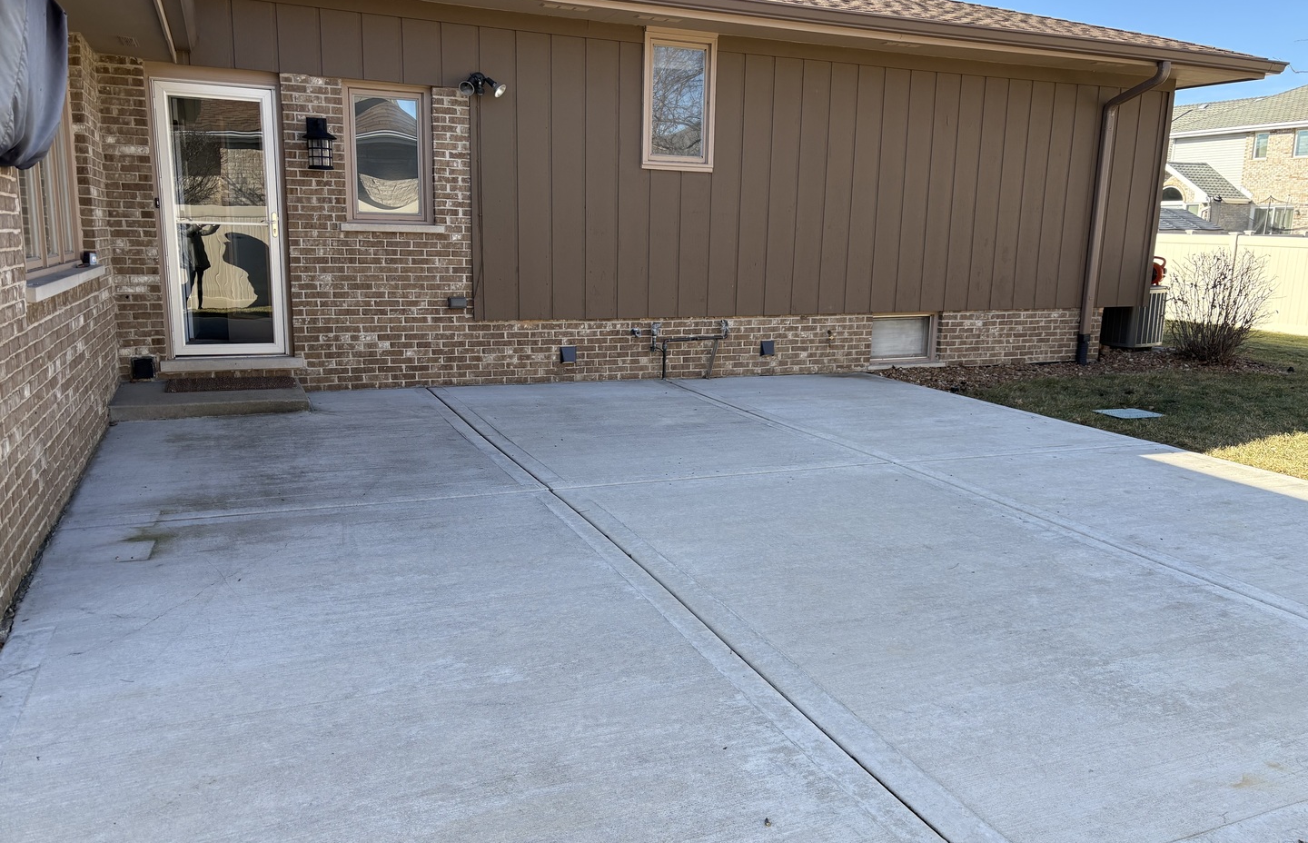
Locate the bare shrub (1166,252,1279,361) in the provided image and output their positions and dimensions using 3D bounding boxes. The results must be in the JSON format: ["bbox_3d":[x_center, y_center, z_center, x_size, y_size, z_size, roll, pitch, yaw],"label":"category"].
[{"bbox_3d":[6.810,-1.391,11.808,1.080,1.300,1.080,-4,12,-23],"label":"bare shrub"}]

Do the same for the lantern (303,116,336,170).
[{"bbox_3d":[-2.543,-2.121,7.479,0.245,0.390,0.260,-4,12,-23],"label":"lantern"}]

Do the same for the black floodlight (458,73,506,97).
[{"bbox_3d":[-1.374,-2.698,7.869,0.370,0.195,0.210,-4,12,-23],"label":"black floodlight"}]

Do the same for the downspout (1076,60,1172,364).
[{"bbox_3d":[4.977,-2.130,10.488,0.090,3.180,0.710,-4,12,-23],"label":"downspout"}]

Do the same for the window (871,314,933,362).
[{"bbox_3d":[2.590,-0.857,10.249,0.850,0.490,0.100,-4,12,-23],"label":"window"}]

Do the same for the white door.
[{"bbox_3d":[-3.307,-1.525,7.548,0.845,2.060,0.080,-4,12,-23],"label":"white door"}]

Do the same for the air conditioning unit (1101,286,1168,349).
[{"bbox_3d":[6.094,-1.372,12.688,0.700,0.740,0.700,-7,14,-36],"label":"air conditioning unit"}]

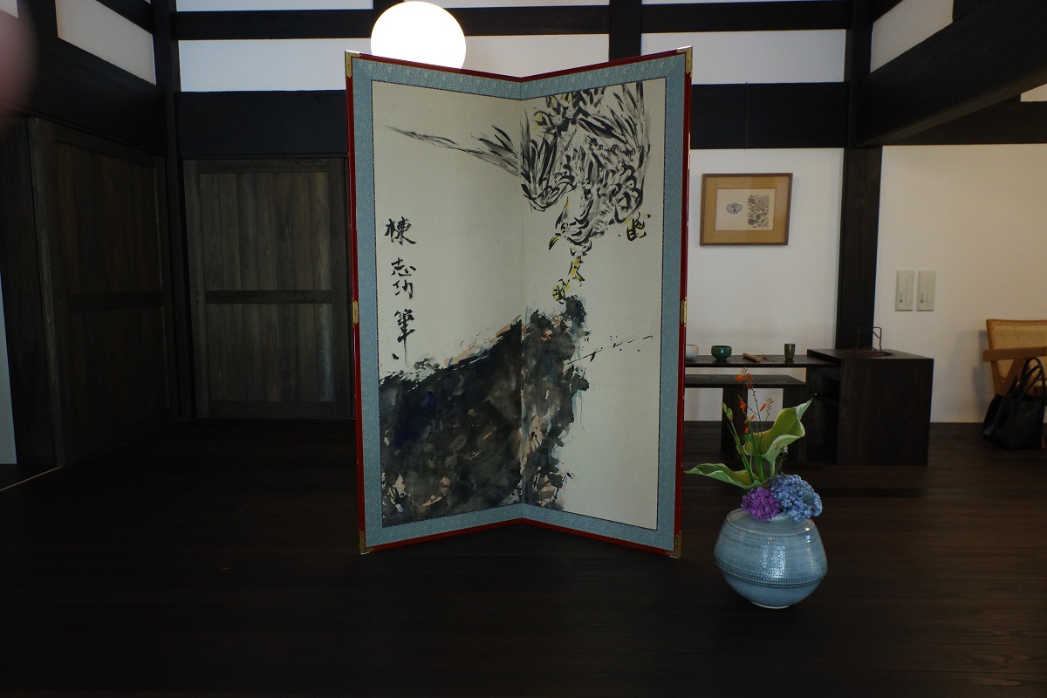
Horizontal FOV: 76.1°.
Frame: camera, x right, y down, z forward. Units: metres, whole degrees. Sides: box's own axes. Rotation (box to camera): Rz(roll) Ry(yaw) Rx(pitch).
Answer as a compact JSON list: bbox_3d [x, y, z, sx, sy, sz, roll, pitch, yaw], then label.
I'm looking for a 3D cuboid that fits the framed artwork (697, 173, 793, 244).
[{"bbox_3d":[1.439,-0.902,4.335,0.563,0.456,0.028,0,10,2],"label":"framed artwork"}]

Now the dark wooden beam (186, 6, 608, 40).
[{"bbox_3d":[-0.860,-2.105,4.357,2.815,0.173,0.120,0,6,2],"label":"dark wooden beam"}]

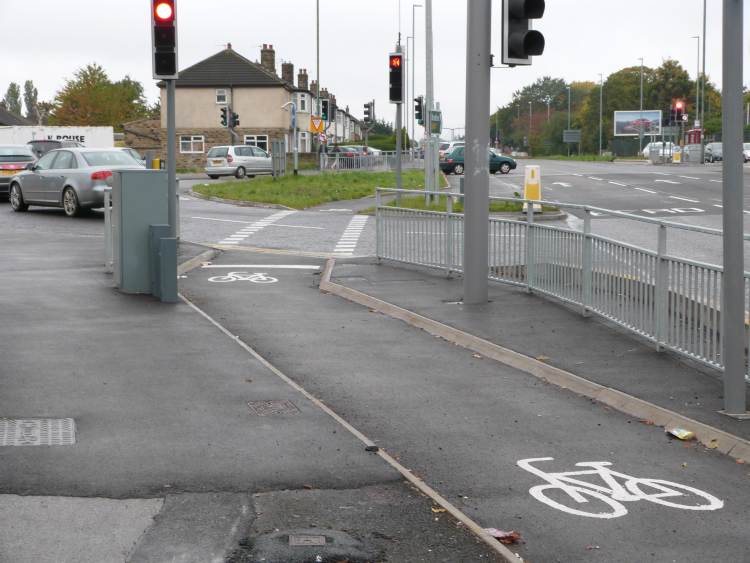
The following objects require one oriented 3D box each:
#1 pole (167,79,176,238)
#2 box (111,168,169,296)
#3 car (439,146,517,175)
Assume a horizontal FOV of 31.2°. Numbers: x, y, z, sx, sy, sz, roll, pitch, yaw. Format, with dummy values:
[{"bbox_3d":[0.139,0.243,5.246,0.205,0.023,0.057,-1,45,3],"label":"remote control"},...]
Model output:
[{"bbox_3d":[-3.049,-2.426,20.056,0.120,3.900,0.120,0,6,0],"label":"pole"},{"bbox_3d":[-2.590,-0.563,14.801,0.490,1.290,0.640,-2,6,-19],"label":"box"},{"bbox_3d":[4.936,-5.888,65.163,3.740,1.370,1.600,-2,6,-20],"label":"car"}]

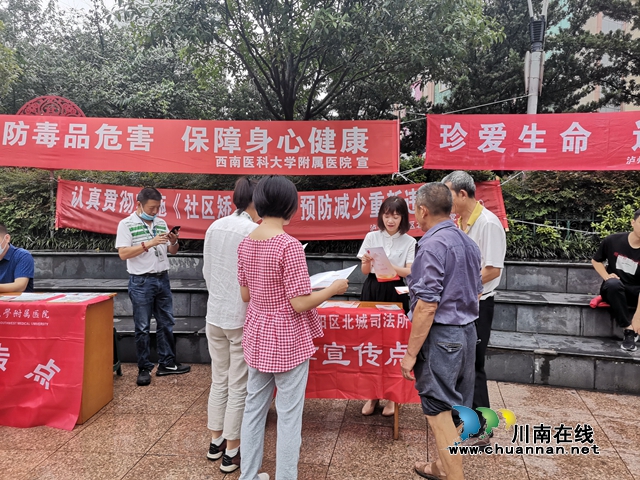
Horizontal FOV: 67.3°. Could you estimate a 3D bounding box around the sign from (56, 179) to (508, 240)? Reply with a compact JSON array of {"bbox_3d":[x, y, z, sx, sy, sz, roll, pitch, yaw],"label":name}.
[{"bbox_3d":[-0.571,-0.415,6.610,6.216,0.820,0.070,1,1,2],"label":"sign"}]

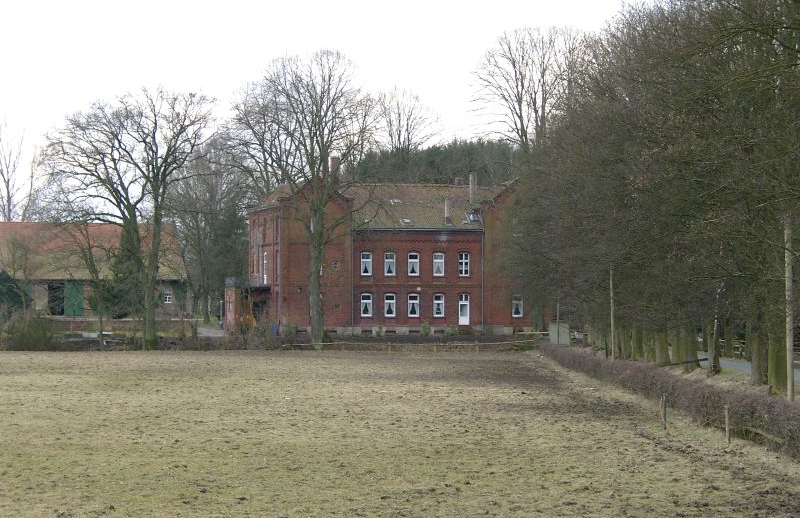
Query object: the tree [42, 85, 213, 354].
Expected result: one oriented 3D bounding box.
[{"bbox_3d":[-21.695,-3.264,184.000,13.300,20.700,12.500,0,-1,0],"label":"tree"}]

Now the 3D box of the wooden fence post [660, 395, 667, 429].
[{"bbox_3d":[7.183,4.184,63.000,0.120,0.930,0.120,0,-1,0],"label":"wooden fence post"}]

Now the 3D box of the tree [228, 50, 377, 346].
[{"bbox_3d":[-7.973,-5.029,189.000,12.000,24.200,11.500,0,-1,0],"label":"tree"}]

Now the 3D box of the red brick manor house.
[{"bbox_3d":[-1.550,-0.347,222.489,29.300,15.300,15.000,0,-1,-14],"label":"red brick manor house"}]

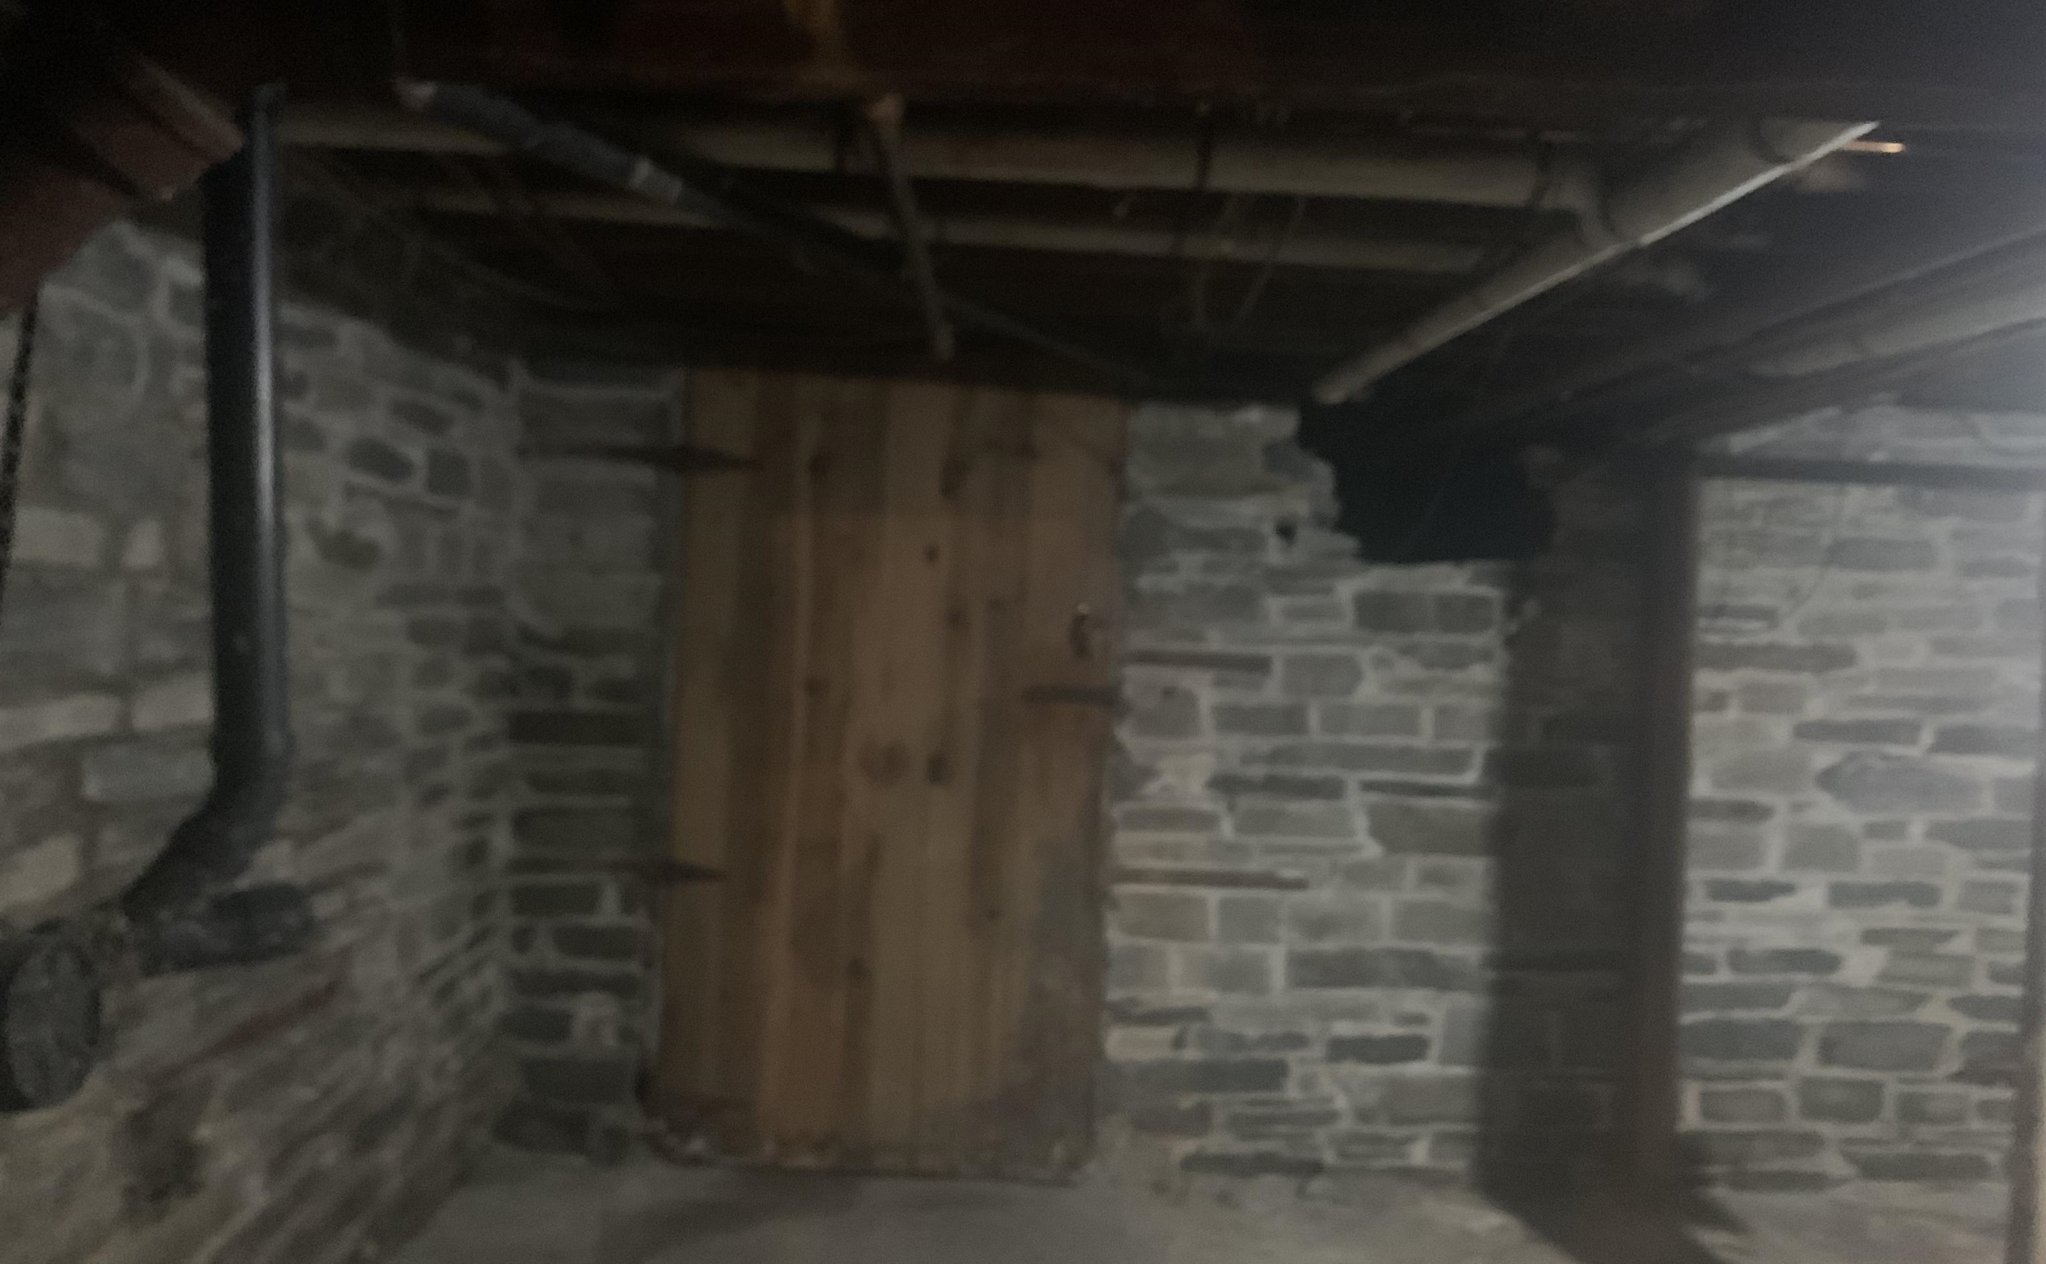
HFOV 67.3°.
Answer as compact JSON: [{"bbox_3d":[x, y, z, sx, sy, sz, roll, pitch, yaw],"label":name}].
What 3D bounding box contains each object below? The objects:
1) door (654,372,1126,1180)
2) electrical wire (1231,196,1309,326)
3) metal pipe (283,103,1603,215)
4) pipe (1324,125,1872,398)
[{"bbox_3d":[-0.305,0.338,3.550,1.016,1.803,0.070,2,1,-3],"label":"door"},{"bbox_3d":[0.348,-0.523,2.166,0.095,0.170,0.070,2,1,-3],"label":"electrical wire"},{"bbox_3d":[-0.088,-0.598,1.952,1.655,0.066,0.066,2,1,-3],"label":"metal pipe"},{"bbox_3d":[0.780,-0.554,2.600,0.076,0.076,1.974,2,1,-3],"label":"pipe"}]

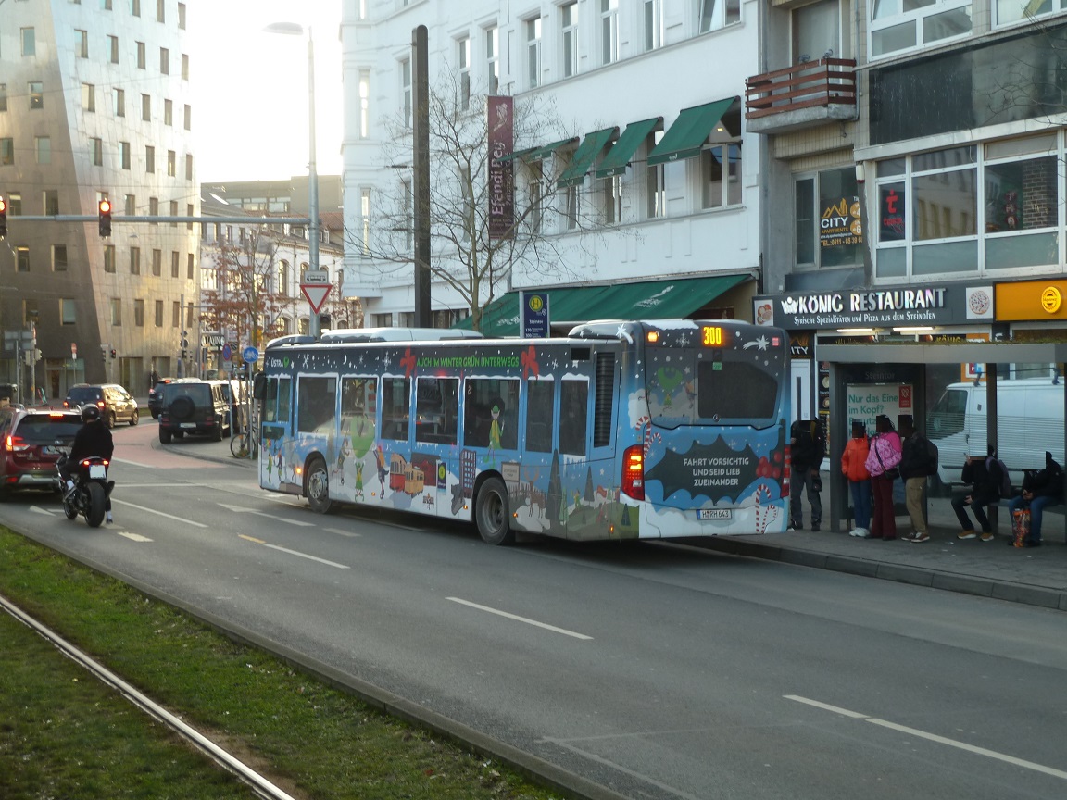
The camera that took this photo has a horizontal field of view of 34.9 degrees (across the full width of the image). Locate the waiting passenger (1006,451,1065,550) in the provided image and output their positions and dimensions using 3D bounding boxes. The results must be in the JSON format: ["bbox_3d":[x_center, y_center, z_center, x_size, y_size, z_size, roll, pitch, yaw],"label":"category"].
[{"bbox_3d":[6.622,1.304,22.300,0.680,1.260,0.520,-1,2,-22],"label":"waiting passenger"}]

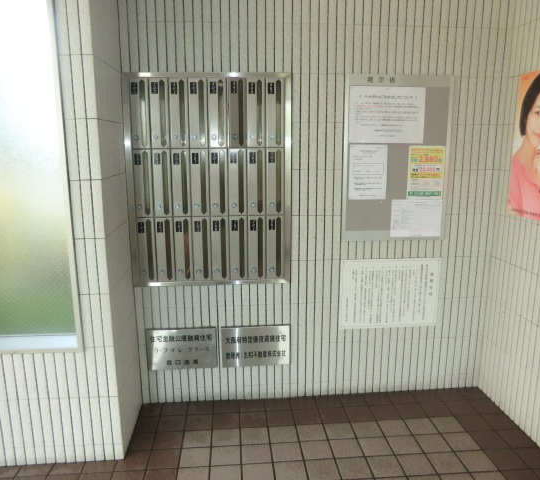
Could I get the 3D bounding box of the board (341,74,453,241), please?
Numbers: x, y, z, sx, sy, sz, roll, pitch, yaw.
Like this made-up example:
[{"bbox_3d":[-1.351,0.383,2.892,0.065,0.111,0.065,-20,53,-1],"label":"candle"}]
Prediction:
[{"bbox_3d":[0.703,-0.442,2.472,0.606,0.903,0.025,-1,10,-4],"label":"board"}]

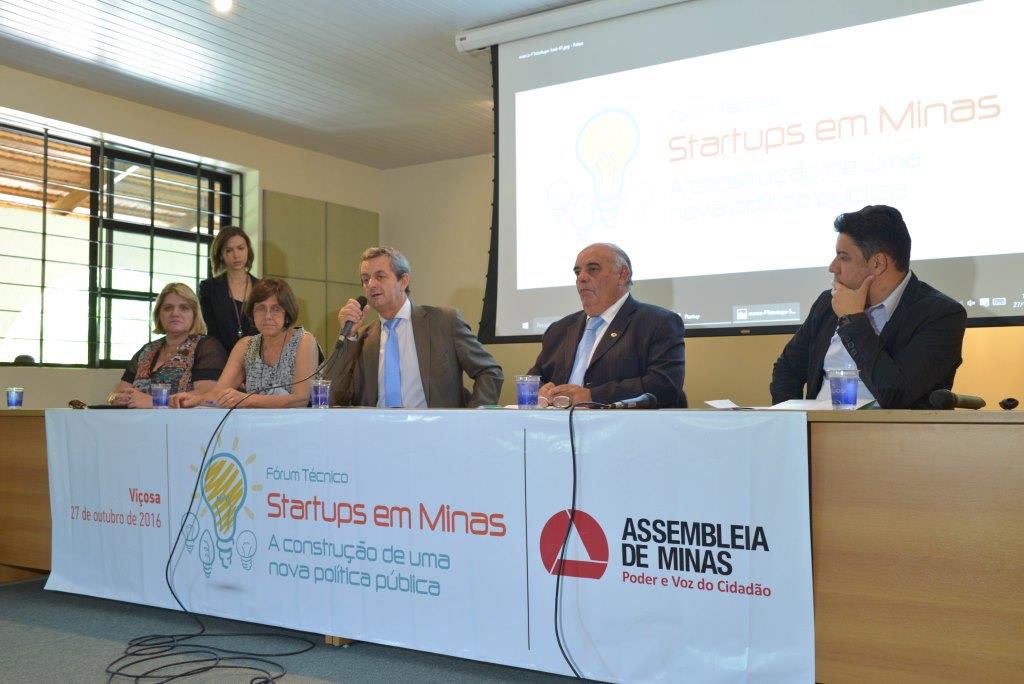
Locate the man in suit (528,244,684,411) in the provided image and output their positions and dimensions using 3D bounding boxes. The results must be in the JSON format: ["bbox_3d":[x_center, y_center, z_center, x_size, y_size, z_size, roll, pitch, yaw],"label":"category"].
[{"bbox_3d":[0.271,0.307,3.332,0.580,1.344,0.760,-2,-4,30],"label":"man in suit"}]

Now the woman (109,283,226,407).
[{"bbox_3d":[-1.626,0.384,4.434,0.530,1.340,0.740,-2,-4,24],"label":"woman"}]

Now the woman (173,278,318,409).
[{"bbox_3d":[-1.128,0.374,4.119,0.540,1.316,0.760,-1,-4,16],"label":"woman"}]

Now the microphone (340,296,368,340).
[{"bbox_3d":[-0.603,-0.092,3.815,0.045,0.200,0.045,40,-26,-30],"label":"microphone"}]

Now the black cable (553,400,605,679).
[{"bbox_3d":[0.182,0.526,2.682,0.120,0.720,0.160,-2,-5,32],"label":"black cable"}]

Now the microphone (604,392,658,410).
[{"bbox_3d":[0.347,0.174,2.895,0.180,0.047,0.047,0,-3,-31],"label":"microphone"}]

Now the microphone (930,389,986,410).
[{"bbox_3d":[1.081,0.141,2.416,0.050,0.050,0.170,3,-3,-38],"label":"microphone"}]

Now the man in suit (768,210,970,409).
[{"bbox_3d":[0.969,0.268,2.735,0.600,1.342,0.750,-2,-4,26],"label":"man in suit"}]

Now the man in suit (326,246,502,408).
[{"bbox_3d":[-0.457,0.310,3.744,0.660,1.394,0.740,-2,-4,22],"label":"man in suit"}]

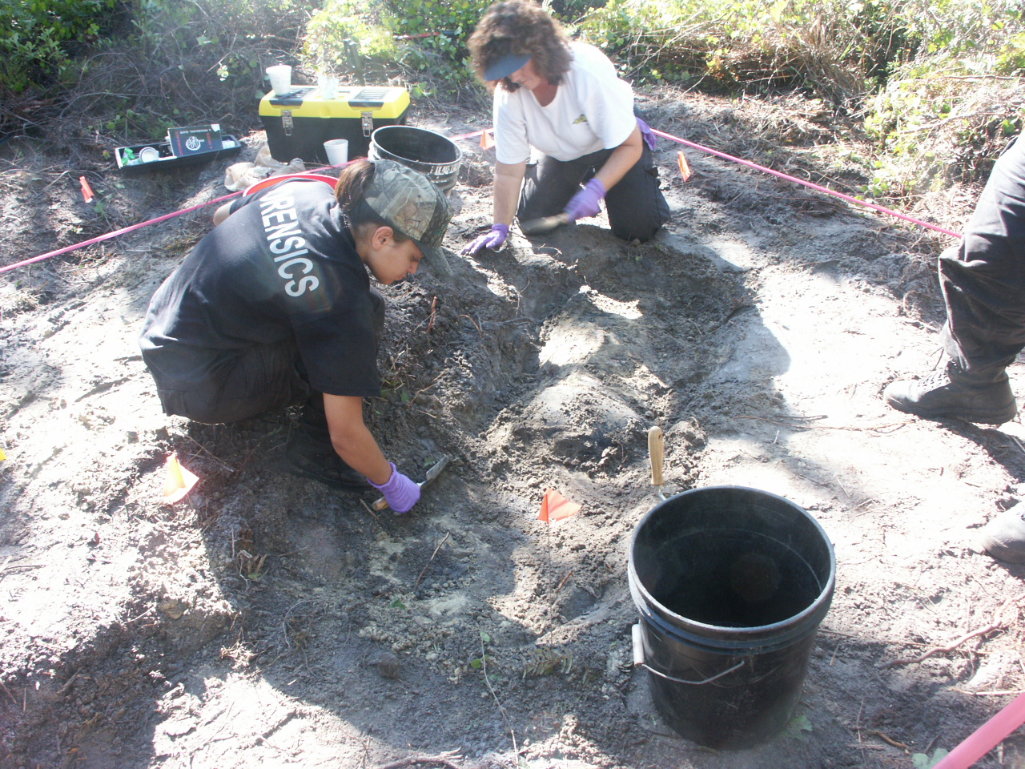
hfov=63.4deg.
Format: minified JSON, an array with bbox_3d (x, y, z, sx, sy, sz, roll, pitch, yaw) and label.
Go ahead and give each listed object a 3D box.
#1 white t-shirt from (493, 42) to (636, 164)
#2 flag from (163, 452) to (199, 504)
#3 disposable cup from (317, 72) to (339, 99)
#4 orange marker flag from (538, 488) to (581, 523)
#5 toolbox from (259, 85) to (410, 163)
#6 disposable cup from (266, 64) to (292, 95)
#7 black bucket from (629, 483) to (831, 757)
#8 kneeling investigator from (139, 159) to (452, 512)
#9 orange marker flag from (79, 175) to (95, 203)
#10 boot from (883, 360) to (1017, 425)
[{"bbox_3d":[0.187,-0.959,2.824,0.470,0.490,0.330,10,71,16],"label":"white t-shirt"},{"bbox_3d":[-0.741,0.212,1.850,0.085,0.115,0.060,-13,36,-16],"label":"flag"},{"bbox_3d":[-0.747,-1.207,3.338,0.088,0.100,0.088,-1,34,0],"label":"disposable cup"},{"bbox_3d":[0.098,0.263,1.762,0.100,0.090,0.050,7,35,12],"label":"orange marker flag"},{"bbox_3d":[-0.724,-1.099,3.473,0.570,0.250,0.270,4,34,7],"label":"toolbox"},{"bbox_3d":[-0.954,-1.246,3.397,0.100,0.108,0.100,-1,34,0],"label":"disposable cup"},{"bbox_3d":[0.358,0.397,1.378,0.303,0.350,0.303,-6,34,4],"label":"black bucket"},{"bbox_3d":[-0.455,-0.143,1.874,0.660,0.660,0.560,-7,34,-8],"label":"kneeling investigator"},{"bbox_3d":[-1.737,-0.799,3.384,0.050,0.110,0.080,24,41,32],"label":"orange marker flag"},{"bbox_3d":[1.099,-0.008,2.057,0.310,0.165,0.110,7,35,12],"label":"boot"}]

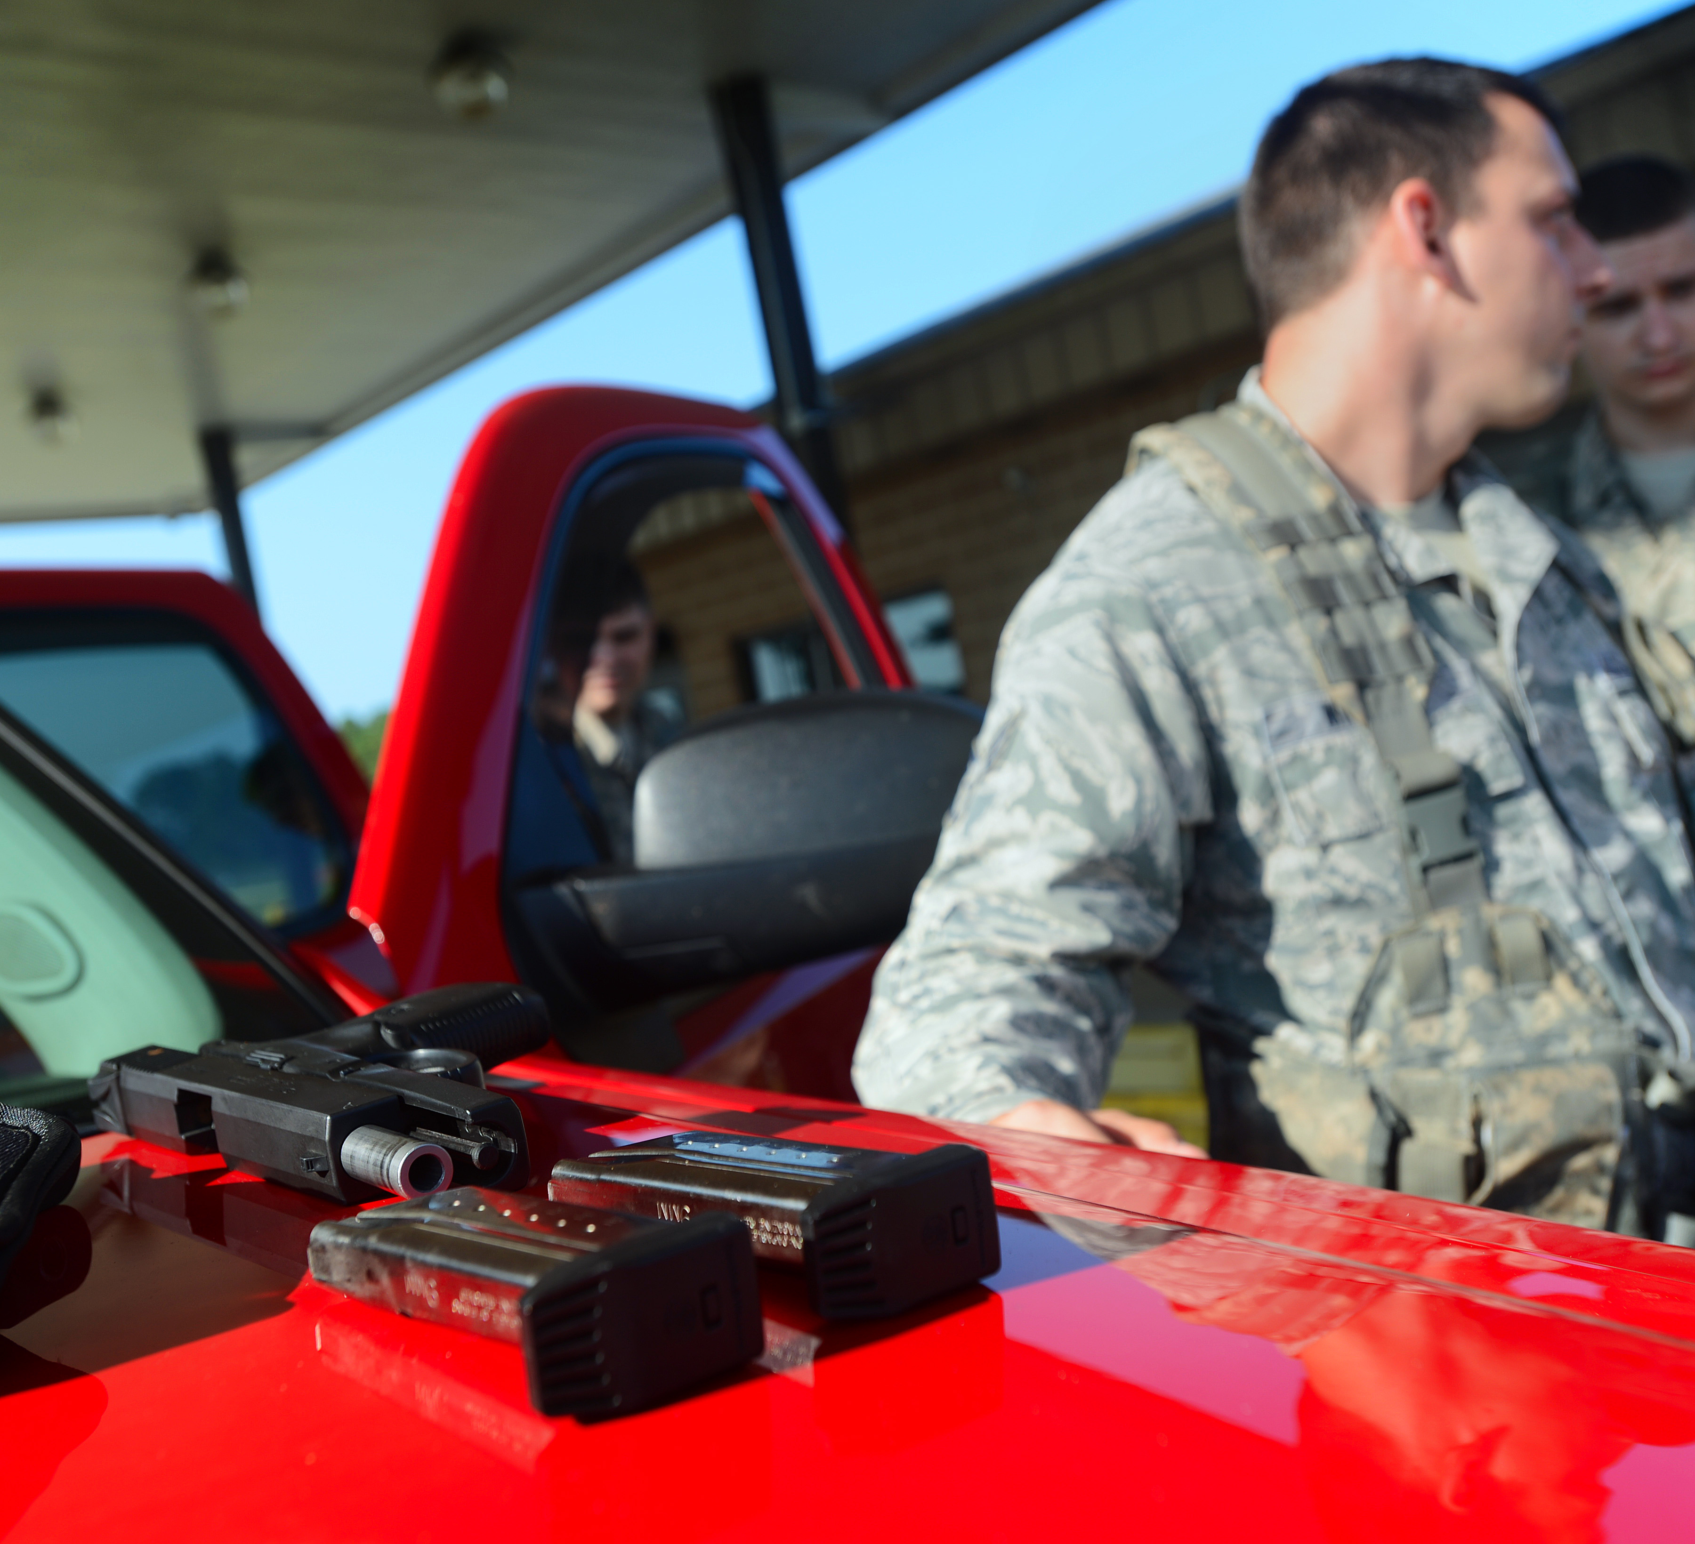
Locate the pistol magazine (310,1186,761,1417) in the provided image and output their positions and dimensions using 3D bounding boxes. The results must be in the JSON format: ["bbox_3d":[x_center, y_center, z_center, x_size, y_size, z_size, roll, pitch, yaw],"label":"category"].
[{"bbox_3d":[-0.079,0.121,0.426,0.051,0.030,0.117,-8,2,-43],"label":"pistol magazine"}]

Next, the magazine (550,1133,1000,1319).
[{"bbox_3d":[-0.024,0.115,0.470,0.051,0.030,0.117,-8,2,-44],"label":"magazine"}]

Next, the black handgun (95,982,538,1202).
[{"bbox_3d":[-0.159,0.112,0.652,0.139,0.033,0.218,-13,8,-43],"label":"black handgun"}]

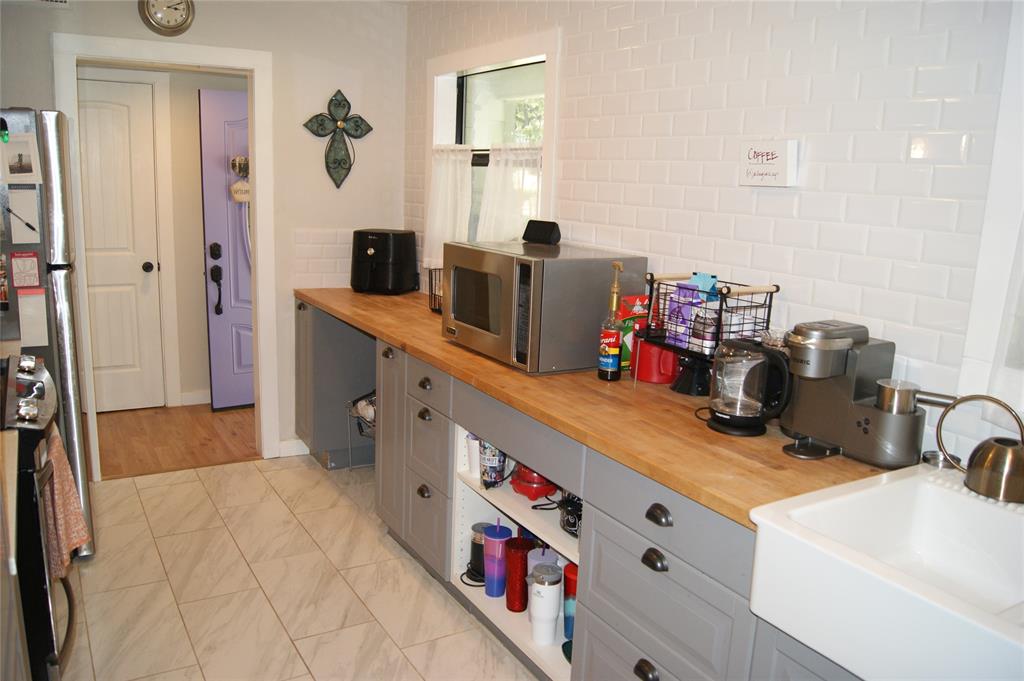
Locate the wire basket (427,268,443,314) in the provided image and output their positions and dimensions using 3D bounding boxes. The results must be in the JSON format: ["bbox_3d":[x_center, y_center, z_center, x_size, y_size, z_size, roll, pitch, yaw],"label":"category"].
[{"bbox_3d":[-0.257,-0.227,3.685,0.190,0.200,0.280,-5,14,-32],"label":"wire basket"}]

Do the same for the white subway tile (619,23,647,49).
[{"bbox_3d":[0.427,-1.075,2.709,0.009,0.076,0.152,-7,15,-32],"label":"white subway tile"}]

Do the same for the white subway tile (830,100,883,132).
[{"bbox_3d":[0.888,-0.574,1.981,0.010,0.076,0.152,-5,14,-32],"label":"white subway tile"}]

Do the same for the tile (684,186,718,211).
[{"bbox_3d":[0.613,-0.460,2.487,0.010,0.076,0.152,-5,14,-32],"label":"tile"}]

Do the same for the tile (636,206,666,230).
[{"bbox_3d":[0.489,-0.427,2.705,0.010,0.079,0.153,-5,14,-32],"label":"tile"}]

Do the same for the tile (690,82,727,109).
[{"bbox_3d":[0.621,-0.771,2.424,0.010,0.076,0.152,-5,14,-32],"label":"tile"}]

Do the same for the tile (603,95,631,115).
[{"bbox_3d":[0.379,-0.855,2.780,0.009,0.075,0.150,-5,14,-31],"label":"tile"}]

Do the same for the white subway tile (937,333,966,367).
[{"bbox_3d":[1.040,0.024,1.815,0.010,0.076,0.065,-5,14,-32],"label":"white subway tile"}]

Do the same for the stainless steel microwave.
[{"bbox_3d":[0.101,-0.148,2.825,0.470,0.370,0.630,-5,14,-31],"label":"stainless steel microwave"}]

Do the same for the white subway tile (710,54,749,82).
[{"bbox_3d":[0.664,-0.829,2.349,0.010,0.079,0.153,-5,14,-32],"label":"white subway tile"}]

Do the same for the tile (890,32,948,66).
[{"bbox_3d":[0.968,-0.693,1.830,0.010,0.076,0.152,-5,14,-32],"label":"tile"}]

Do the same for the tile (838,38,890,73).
[{"bbox_3d":[0.891,-0.724,1.953,0.010,0.076,0.152,-5,14,-32],"label":"tile"}]

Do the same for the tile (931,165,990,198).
[{"bbox_3d":[1.063,-0.372,1.813,0.009,0.076,0.143,-7,15,-32],"label":"tile"}]

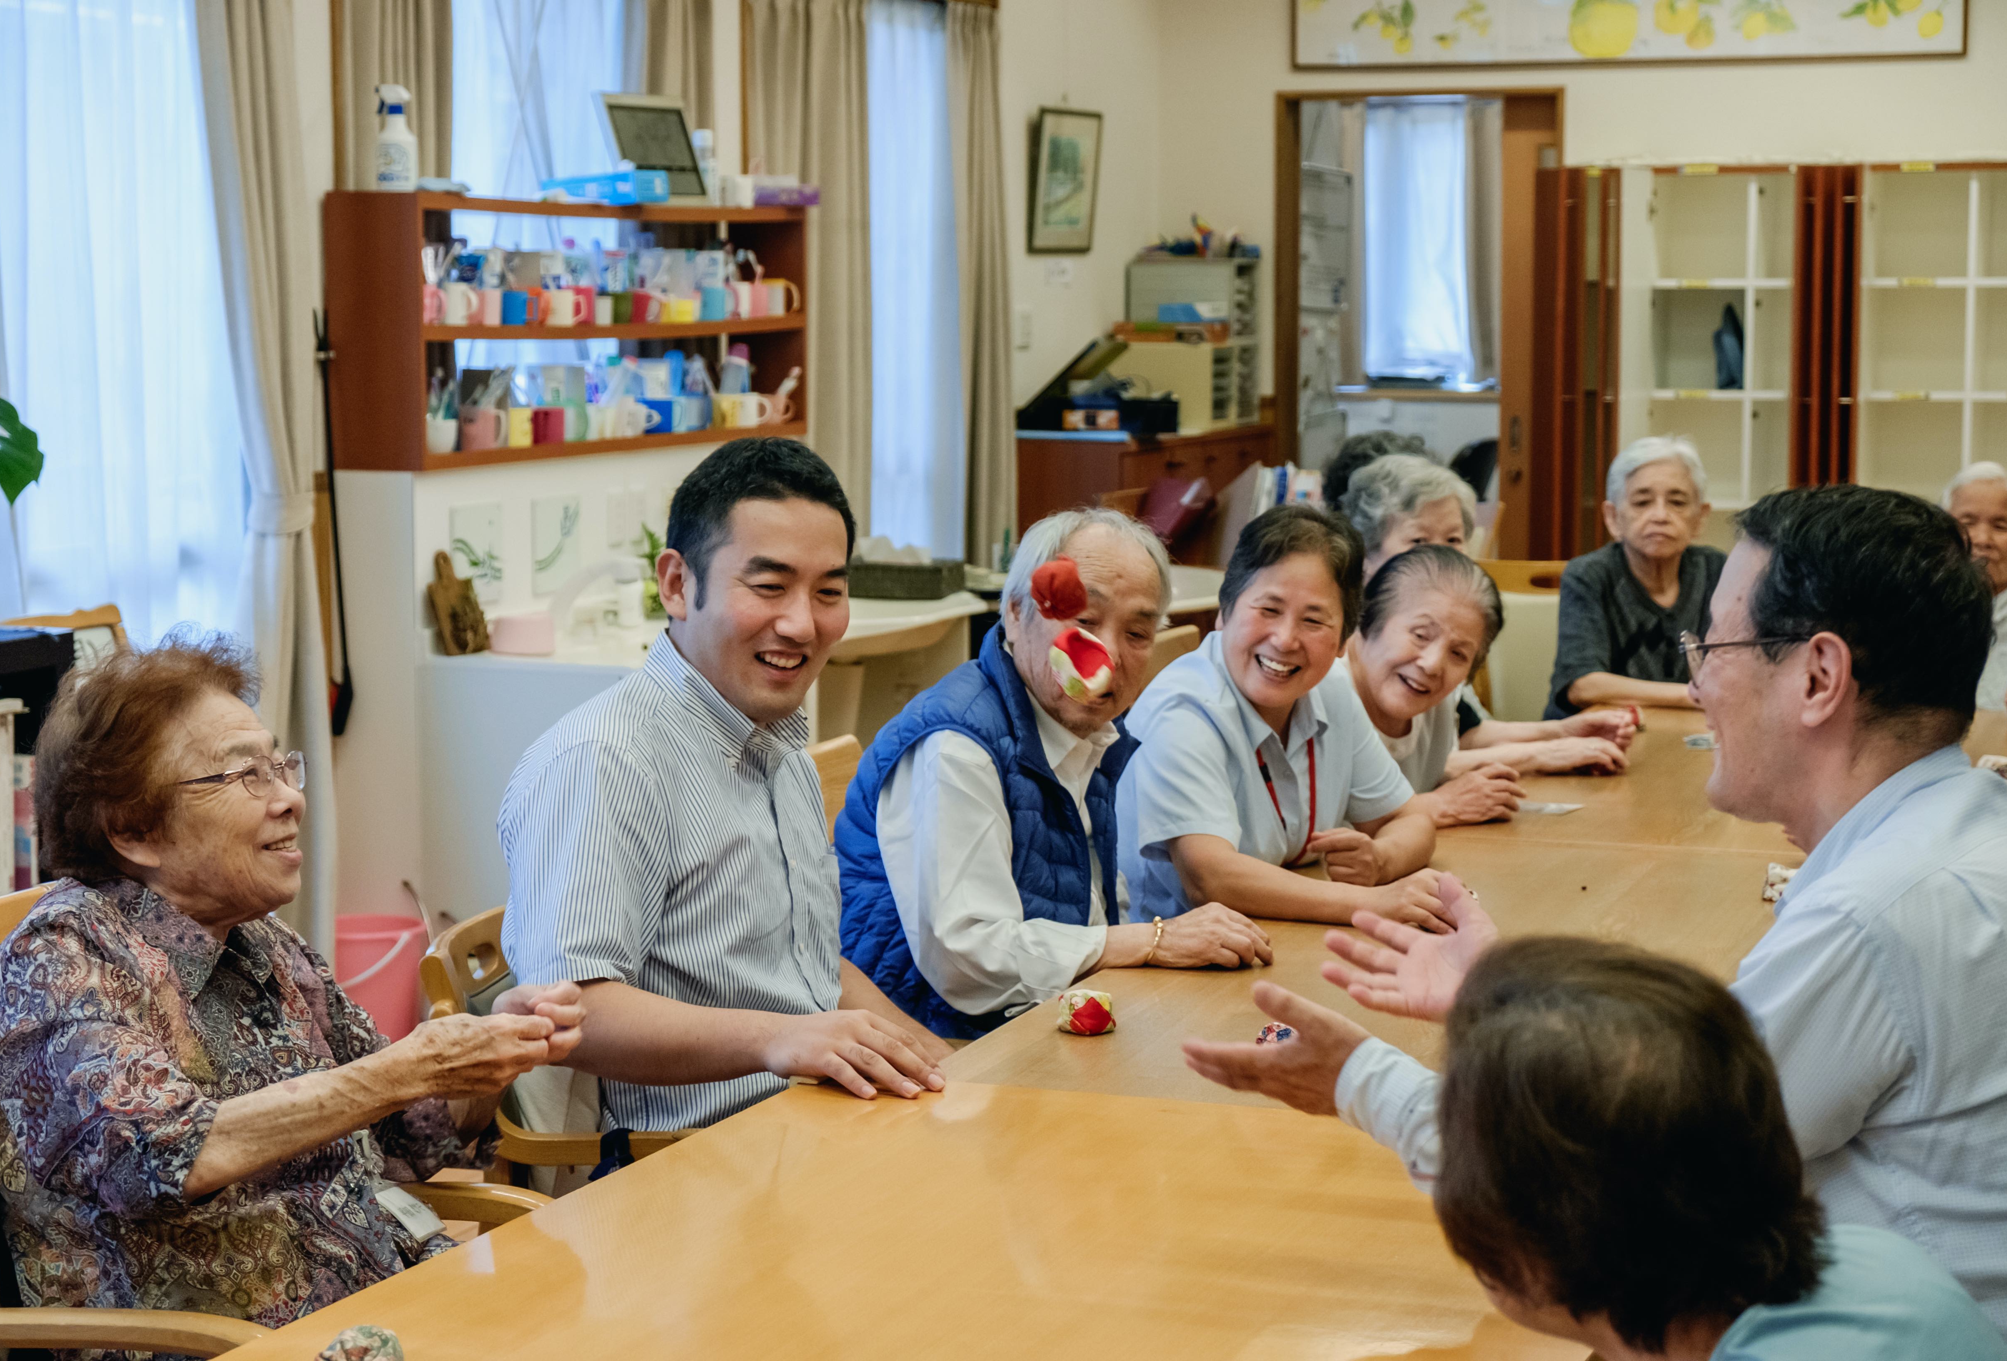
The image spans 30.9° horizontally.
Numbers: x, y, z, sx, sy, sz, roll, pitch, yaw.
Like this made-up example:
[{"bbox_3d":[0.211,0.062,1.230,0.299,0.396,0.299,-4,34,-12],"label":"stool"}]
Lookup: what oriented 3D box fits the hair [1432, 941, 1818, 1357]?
[{"bbox_3d":[0.357,0.265,2.070,0.225,0.235,0.195,4,8,33],"label":"hair"}]

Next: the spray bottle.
[{"bbox_3d":[-1.209,-1.078,7.220,0.087,0.213,0.060,1,6,6],"label":"spray bottle"}]

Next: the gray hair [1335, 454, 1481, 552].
[{"bbox_3d":[0.574,-0.229,5.150,0.190,0.185,0.205,-4,7,-31],"label":"gray hair"}]

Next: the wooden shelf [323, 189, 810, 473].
[{"bbox_3d":[-0.914,-0.788,8.078,0.201,0.549,1.862,2,7,21],"label":"wooden shelf"}]

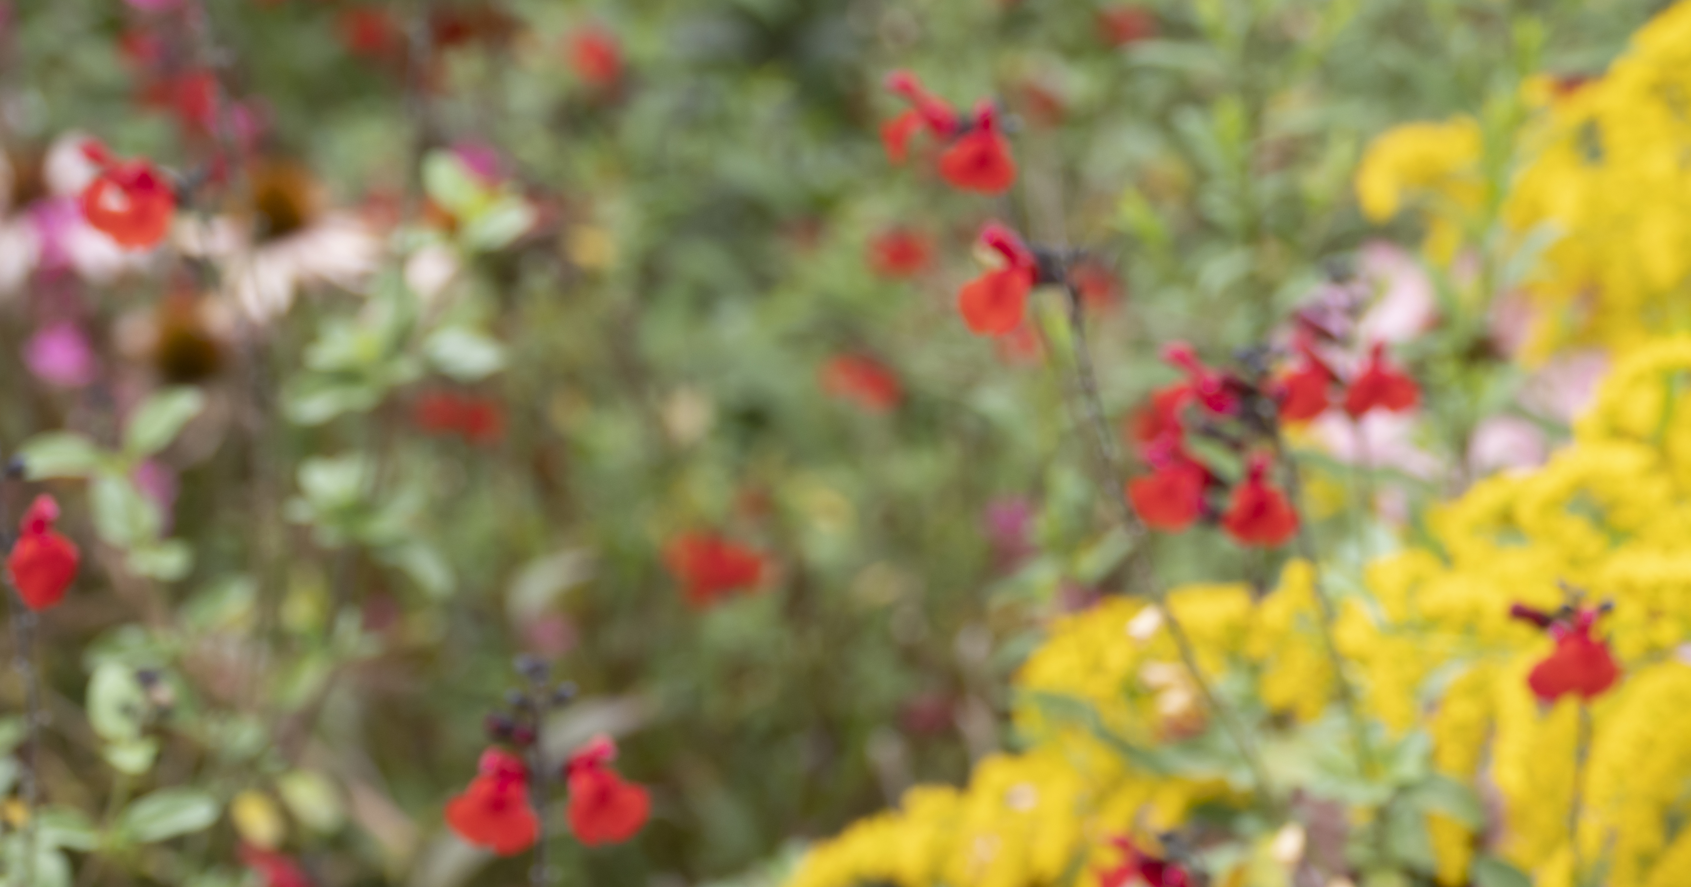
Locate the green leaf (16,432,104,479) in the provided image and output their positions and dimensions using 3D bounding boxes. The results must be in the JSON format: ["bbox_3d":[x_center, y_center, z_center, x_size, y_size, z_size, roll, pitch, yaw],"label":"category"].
[{"bbox_3d":[-0.232,0.004,1.300,0.026,0.007,0.014,-2,41,-7],"label":"green leaf"}]

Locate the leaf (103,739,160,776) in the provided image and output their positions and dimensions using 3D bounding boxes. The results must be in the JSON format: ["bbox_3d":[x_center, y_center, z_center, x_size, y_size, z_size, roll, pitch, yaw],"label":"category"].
[{"bbox_3d":[-0.198,0.087,1.220,0.016,0.009,0.012,-3,14,-11],"label":"leaf"}]

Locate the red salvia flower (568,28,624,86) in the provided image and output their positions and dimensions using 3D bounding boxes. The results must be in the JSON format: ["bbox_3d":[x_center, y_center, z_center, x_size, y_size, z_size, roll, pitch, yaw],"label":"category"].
[{"bbox_3d":[-0.094,-0.146,1.653,0.019,0.021,0.018,0,20,0],"label":"red salvia flower"}]

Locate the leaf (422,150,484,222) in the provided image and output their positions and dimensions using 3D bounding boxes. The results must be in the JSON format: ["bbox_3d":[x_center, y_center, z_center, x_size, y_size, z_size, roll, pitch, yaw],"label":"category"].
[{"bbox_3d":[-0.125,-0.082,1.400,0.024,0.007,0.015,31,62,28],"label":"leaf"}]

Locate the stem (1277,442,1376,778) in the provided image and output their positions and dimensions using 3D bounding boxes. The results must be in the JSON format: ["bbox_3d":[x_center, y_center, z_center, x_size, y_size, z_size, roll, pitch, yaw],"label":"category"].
[{"bbox_3d":[0.133,0.046,1.220,0.008,0.098,0.007,-16,12,0],"label":"stem"}]

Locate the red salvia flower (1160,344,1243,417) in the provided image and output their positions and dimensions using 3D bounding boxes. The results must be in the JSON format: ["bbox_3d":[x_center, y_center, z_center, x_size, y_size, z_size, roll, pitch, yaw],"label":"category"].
[{"bbox_3d":[0.097,-0.018,1.200,0.025,0.020,0.015,-8,16,-29],"label":"red salvia flower"}]

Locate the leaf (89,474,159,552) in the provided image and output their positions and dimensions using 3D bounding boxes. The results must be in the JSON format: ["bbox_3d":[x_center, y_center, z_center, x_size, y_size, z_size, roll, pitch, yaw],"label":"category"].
[{"bbox_3d":[-0.213,0.020,1.300,0.017,0.007,0.023,-5,64,-3],"label":"leaf"}]

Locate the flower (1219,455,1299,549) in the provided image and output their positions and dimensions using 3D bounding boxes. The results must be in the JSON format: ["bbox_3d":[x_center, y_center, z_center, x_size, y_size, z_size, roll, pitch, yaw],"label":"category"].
[{"bbox_3d":[0.115,0.016,1.220,0.020,0.024,0.023,-2,20,-5],"label":"flower"}]

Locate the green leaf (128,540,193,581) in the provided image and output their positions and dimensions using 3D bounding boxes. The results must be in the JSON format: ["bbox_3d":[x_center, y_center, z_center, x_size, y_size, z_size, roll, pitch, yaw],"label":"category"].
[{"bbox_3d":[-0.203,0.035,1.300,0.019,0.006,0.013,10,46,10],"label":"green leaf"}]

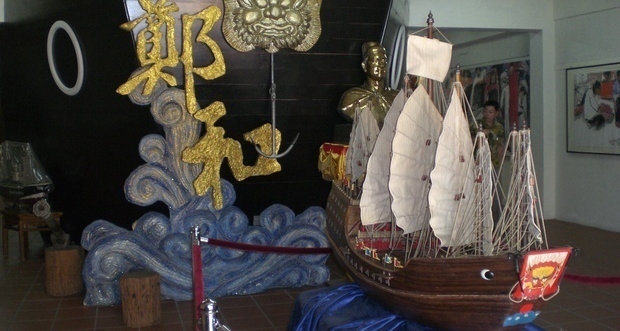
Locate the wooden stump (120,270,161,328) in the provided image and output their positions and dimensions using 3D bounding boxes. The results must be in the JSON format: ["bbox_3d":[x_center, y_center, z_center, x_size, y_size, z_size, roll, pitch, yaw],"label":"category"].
[{"bbox_3d":[-1.195,0.939,4.815,0.277,0.357,0.277,0,4,0],"label":"wooden stump"}]

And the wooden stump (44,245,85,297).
[{"bbox_3d":[-2.043,0.880,5.680,0.314,0.374,0.314,0,4,0],"label":"wooden stump"}]

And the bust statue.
[{"bbox_3d":[0.641,-0.841,6.980,0.660,0.865,0.400,-2,4,-19],"label":"bust statue"}]

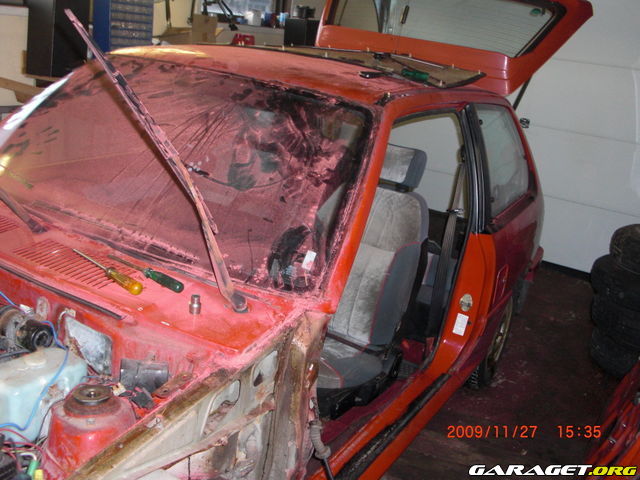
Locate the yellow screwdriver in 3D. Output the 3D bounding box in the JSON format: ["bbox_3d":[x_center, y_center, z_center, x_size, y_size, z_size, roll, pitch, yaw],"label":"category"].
[{"bbox_3d":[-0.488,0.065,1.507,0.031,0.031,0.285,-15,26,-42],"label":"yellow screwdriver"}]

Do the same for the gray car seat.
[{"bbox_3d":[0.051,0.089,2.535,0.500,0.880,0.770,17,19,28],"label":"gray car seat"}]

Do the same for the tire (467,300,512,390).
[{"bbox_3d":[0.794,0.412,3.243,0.180,0.560,0.560,17,19,28],"label":"tire"}]

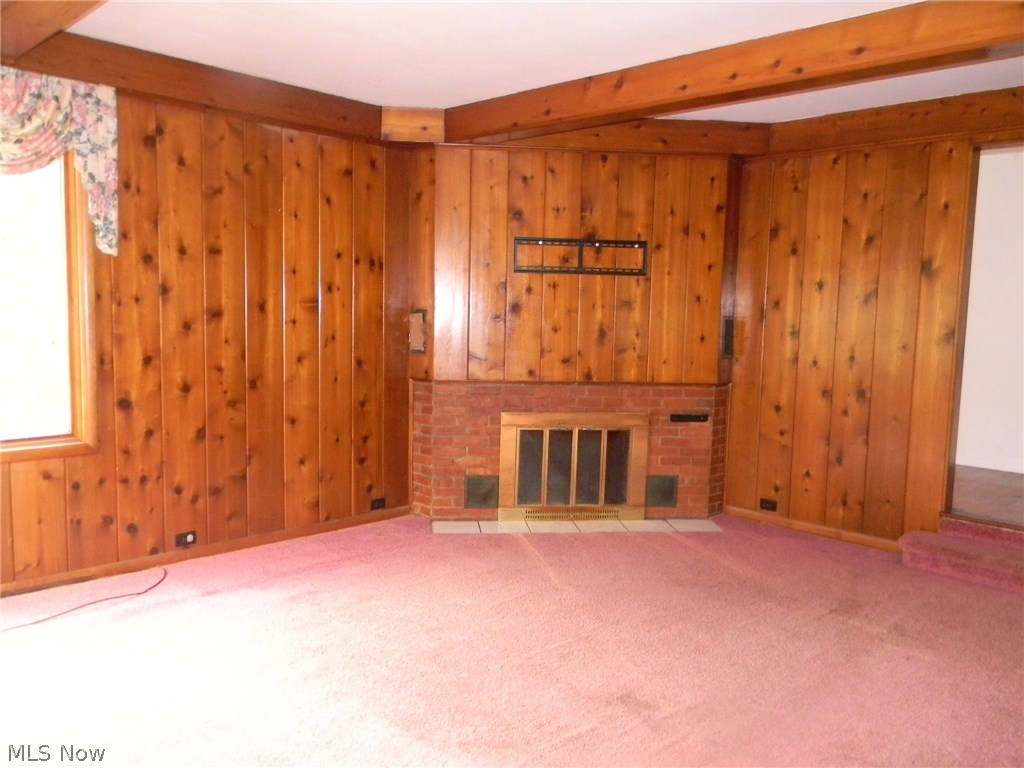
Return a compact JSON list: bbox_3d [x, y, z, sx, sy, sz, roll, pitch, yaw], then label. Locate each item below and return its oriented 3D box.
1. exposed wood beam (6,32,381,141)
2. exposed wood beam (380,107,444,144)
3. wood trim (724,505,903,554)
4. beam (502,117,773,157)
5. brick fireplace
[{"bbox_3d":[-1.486,-1.525,4.304,0.050,0.193,1.985,7,8,42],"label":"exposed wood beam"},{"bbox_3d":[-0.605,-1.579,5.062,0.386,0.196,0.060,1,6,-5],"label":"exposed wood beam"},{"bbox_3d":[1.893,0.917,5.283,0.033,0.060,1.165,-4,8,-44],"label":"wood trim"},{"bbox_3d":[0.766,-1.565,5.191,1.706,0.186,0.060,1,6,-5],"label":"beam"},{"bbox_3d":[0.412,0.434,5.539,2.110,0.898,0.220,1,6,-5],"label":"brick fireplace"}]

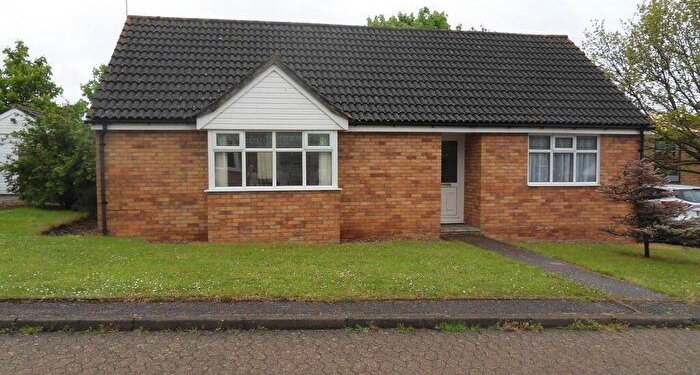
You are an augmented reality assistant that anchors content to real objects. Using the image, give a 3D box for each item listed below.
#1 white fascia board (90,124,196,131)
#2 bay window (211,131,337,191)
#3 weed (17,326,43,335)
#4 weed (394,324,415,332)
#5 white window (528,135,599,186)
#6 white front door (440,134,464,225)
[{"bbox_3d":[-3.977,-1.173,9.423,1.942,0.135,0.030,-1,3,-10],"label":"white fascia board"},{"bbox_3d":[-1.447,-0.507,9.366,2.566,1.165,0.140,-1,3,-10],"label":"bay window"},{"bbox_3d":[-2.589,1.147,3.921,0.191,0.058,0.100,-1,3,-10],"label":"weed"},{"bbox_3d":[0.503,1.284,4.475,0.191,0.052,0.100,-1,3,-10],"label":"weed"},{"bbox_3d":[4.916,-0.609,11.106,1.816,1.188,0.110,-1,3,-10],"label":"white window"},{"bbox_3d":[2.287,-0.188,11.562,0.910,2.117,0.080,-1,3,-10],"label":"white front door"}]

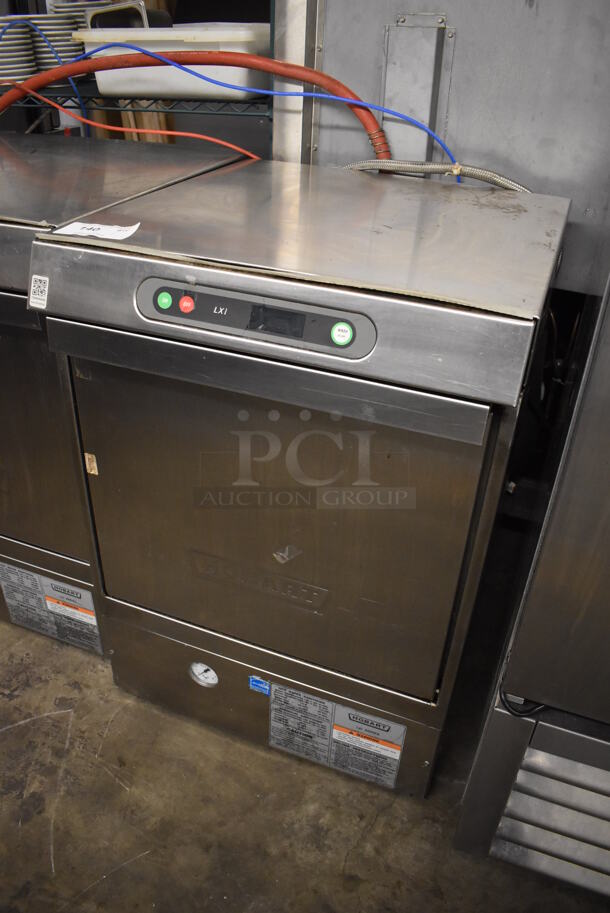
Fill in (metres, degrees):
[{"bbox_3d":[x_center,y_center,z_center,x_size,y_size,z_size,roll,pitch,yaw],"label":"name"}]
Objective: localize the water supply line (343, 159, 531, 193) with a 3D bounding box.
[{"bbox_3d":[0.245,-0.534,1.288,0.360,0.045,0.045,15,34,19],"label":"water supply line"}]

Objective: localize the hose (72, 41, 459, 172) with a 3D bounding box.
[{"bbox_3d":[-0.100,-0.692,1.348,0.830,0.190,0.100,14,34,17],"label":"hose"}]

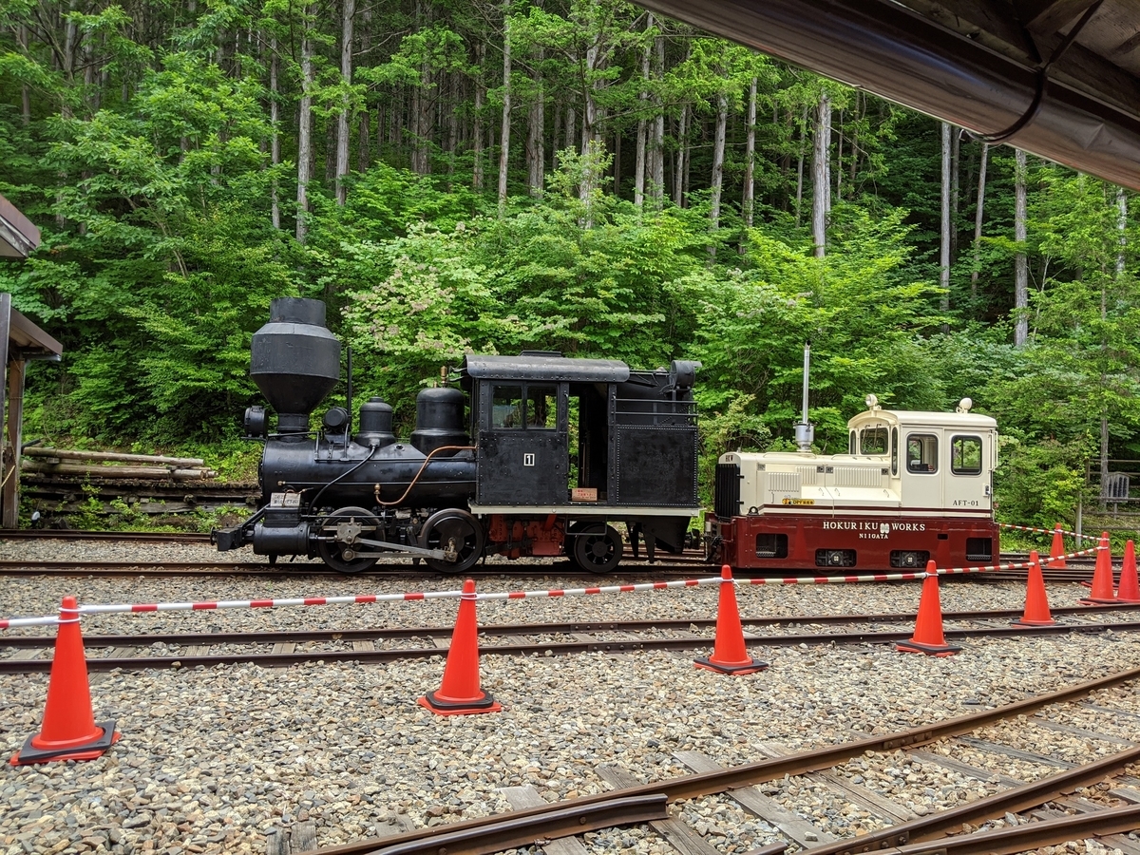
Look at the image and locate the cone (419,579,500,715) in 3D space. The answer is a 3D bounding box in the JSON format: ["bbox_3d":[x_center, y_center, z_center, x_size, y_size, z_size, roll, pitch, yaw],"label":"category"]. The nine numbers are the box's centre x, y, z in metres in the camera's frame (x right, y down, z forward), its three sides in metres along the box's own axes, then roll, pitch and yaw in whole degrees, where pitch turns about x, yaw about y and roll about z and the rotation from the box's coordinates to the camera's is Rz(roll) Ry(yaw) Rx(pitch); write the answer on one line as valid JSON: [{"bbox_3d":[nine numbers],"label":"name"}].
[{"bbox_3d":[-0.611,1.227,5.094,0.380,0.700,0.380,3,-3,-29],"label":"cone"}]

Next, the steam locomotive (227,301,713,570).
[{"bbox_3d":[-1.307,0.116,11.182,6.090,3.300,1.850,1,-3,-7],"label":"steam locomotive"}]

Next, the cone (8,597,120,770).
[{"bbox_3d":[-2.339,1.145,4.164,0.380,0.700,0.380,2,-3,-14],"label":"cone"}]

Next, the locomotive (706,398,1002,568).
[{"bbox_3d":[3.621,0.724,11.744,3.550,2.290,1.440,1,-3,-7],"label":"locomotive"}]

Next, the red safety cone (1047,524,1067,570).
[{"bbox_3d":[7.575,1.839,13.814,0.380,0.700,0.380,4,-4,-42],"label":"red safety cone"}]

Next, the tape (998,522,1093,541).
[{"bbox_3d":[7.438,1.604,13.701,0.326,0.100,3.571,1,-3,6],"label":"tape"}]

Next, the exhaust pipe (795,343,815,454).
[{"bbox_3d":[3.121,-0.400,11.739,0.250,1.465,0.250,1,-3,-7],"label":"exhaust pipe"}]

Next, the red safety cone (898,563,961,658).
[{"bbox_3d":[2.879,1.423,7.117,0.380,0.700,0.380,4,-4,-42],"label":"red safety cone"}]

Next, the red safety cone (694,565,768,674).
[{"bbox_3d":[1.126,1.328,6.285,0.380,0.700,0.380,4,-4,-40],"label":"red safety cone"}]

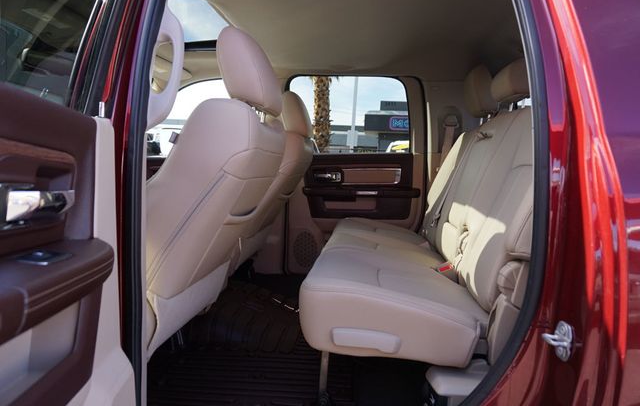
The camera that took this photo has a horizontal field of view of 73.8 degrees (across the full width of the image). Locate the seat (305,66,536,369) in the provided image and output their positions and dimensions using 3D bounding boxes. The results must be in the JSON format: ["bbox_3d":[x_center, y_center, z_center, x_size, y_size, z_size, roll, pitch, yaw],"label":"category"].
[{"bbox_3d":[0.417,-0.150,1.666,0.780,0.960,1.500,0,3,7],"label":"seat"}]

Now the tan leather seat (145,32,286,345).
[{"bbox_3d":[-0.521,-0.041,1.333,0.850,0.980,0.570,0,3,7],"label":"tan leather seat"}]

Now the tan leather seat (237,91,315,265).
[{"bbox_3d":[-0.445,-0.087,2.199,0.850,0.980,0.570,0,3,7],"label":"tan leather seat"}]

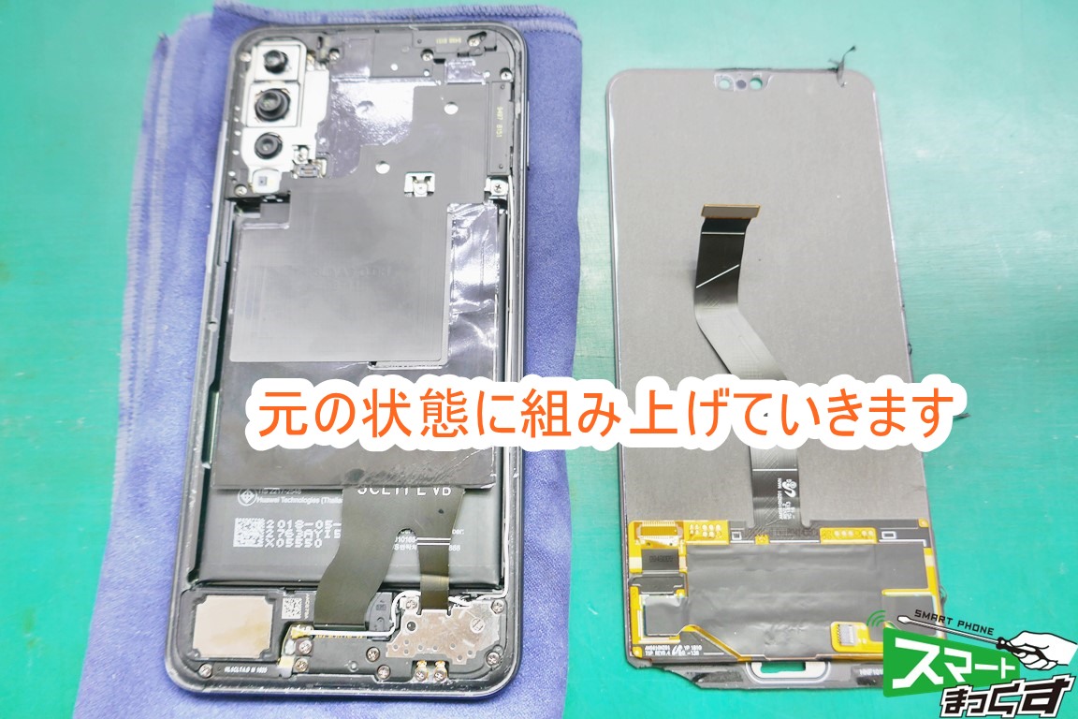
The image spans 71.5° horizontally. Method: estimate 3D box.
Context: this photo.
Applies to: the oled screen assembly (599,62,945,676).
[{"bbox_3d":[0.053,-0.003,0.178,0.070,0.004,0.150,0,76,0],"label":"oled screen assembly"}]

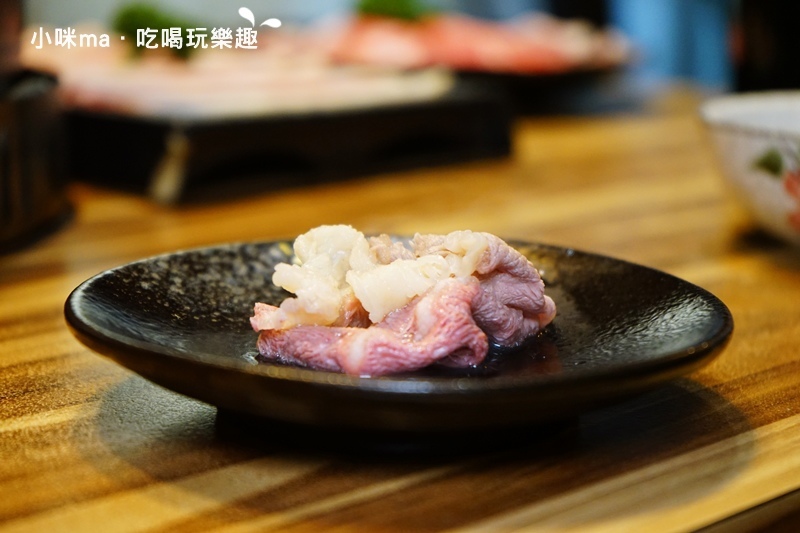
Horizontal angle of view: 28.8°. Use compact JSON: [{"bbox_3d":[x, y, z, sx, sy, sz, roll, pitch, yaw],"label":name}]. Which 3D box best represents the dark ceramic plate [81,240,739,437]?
[{"bbox_3d":[0.000,0.021,0.403,0.170,0.026,0.170,1,12,0],"label":"dark ceramic plate"}]

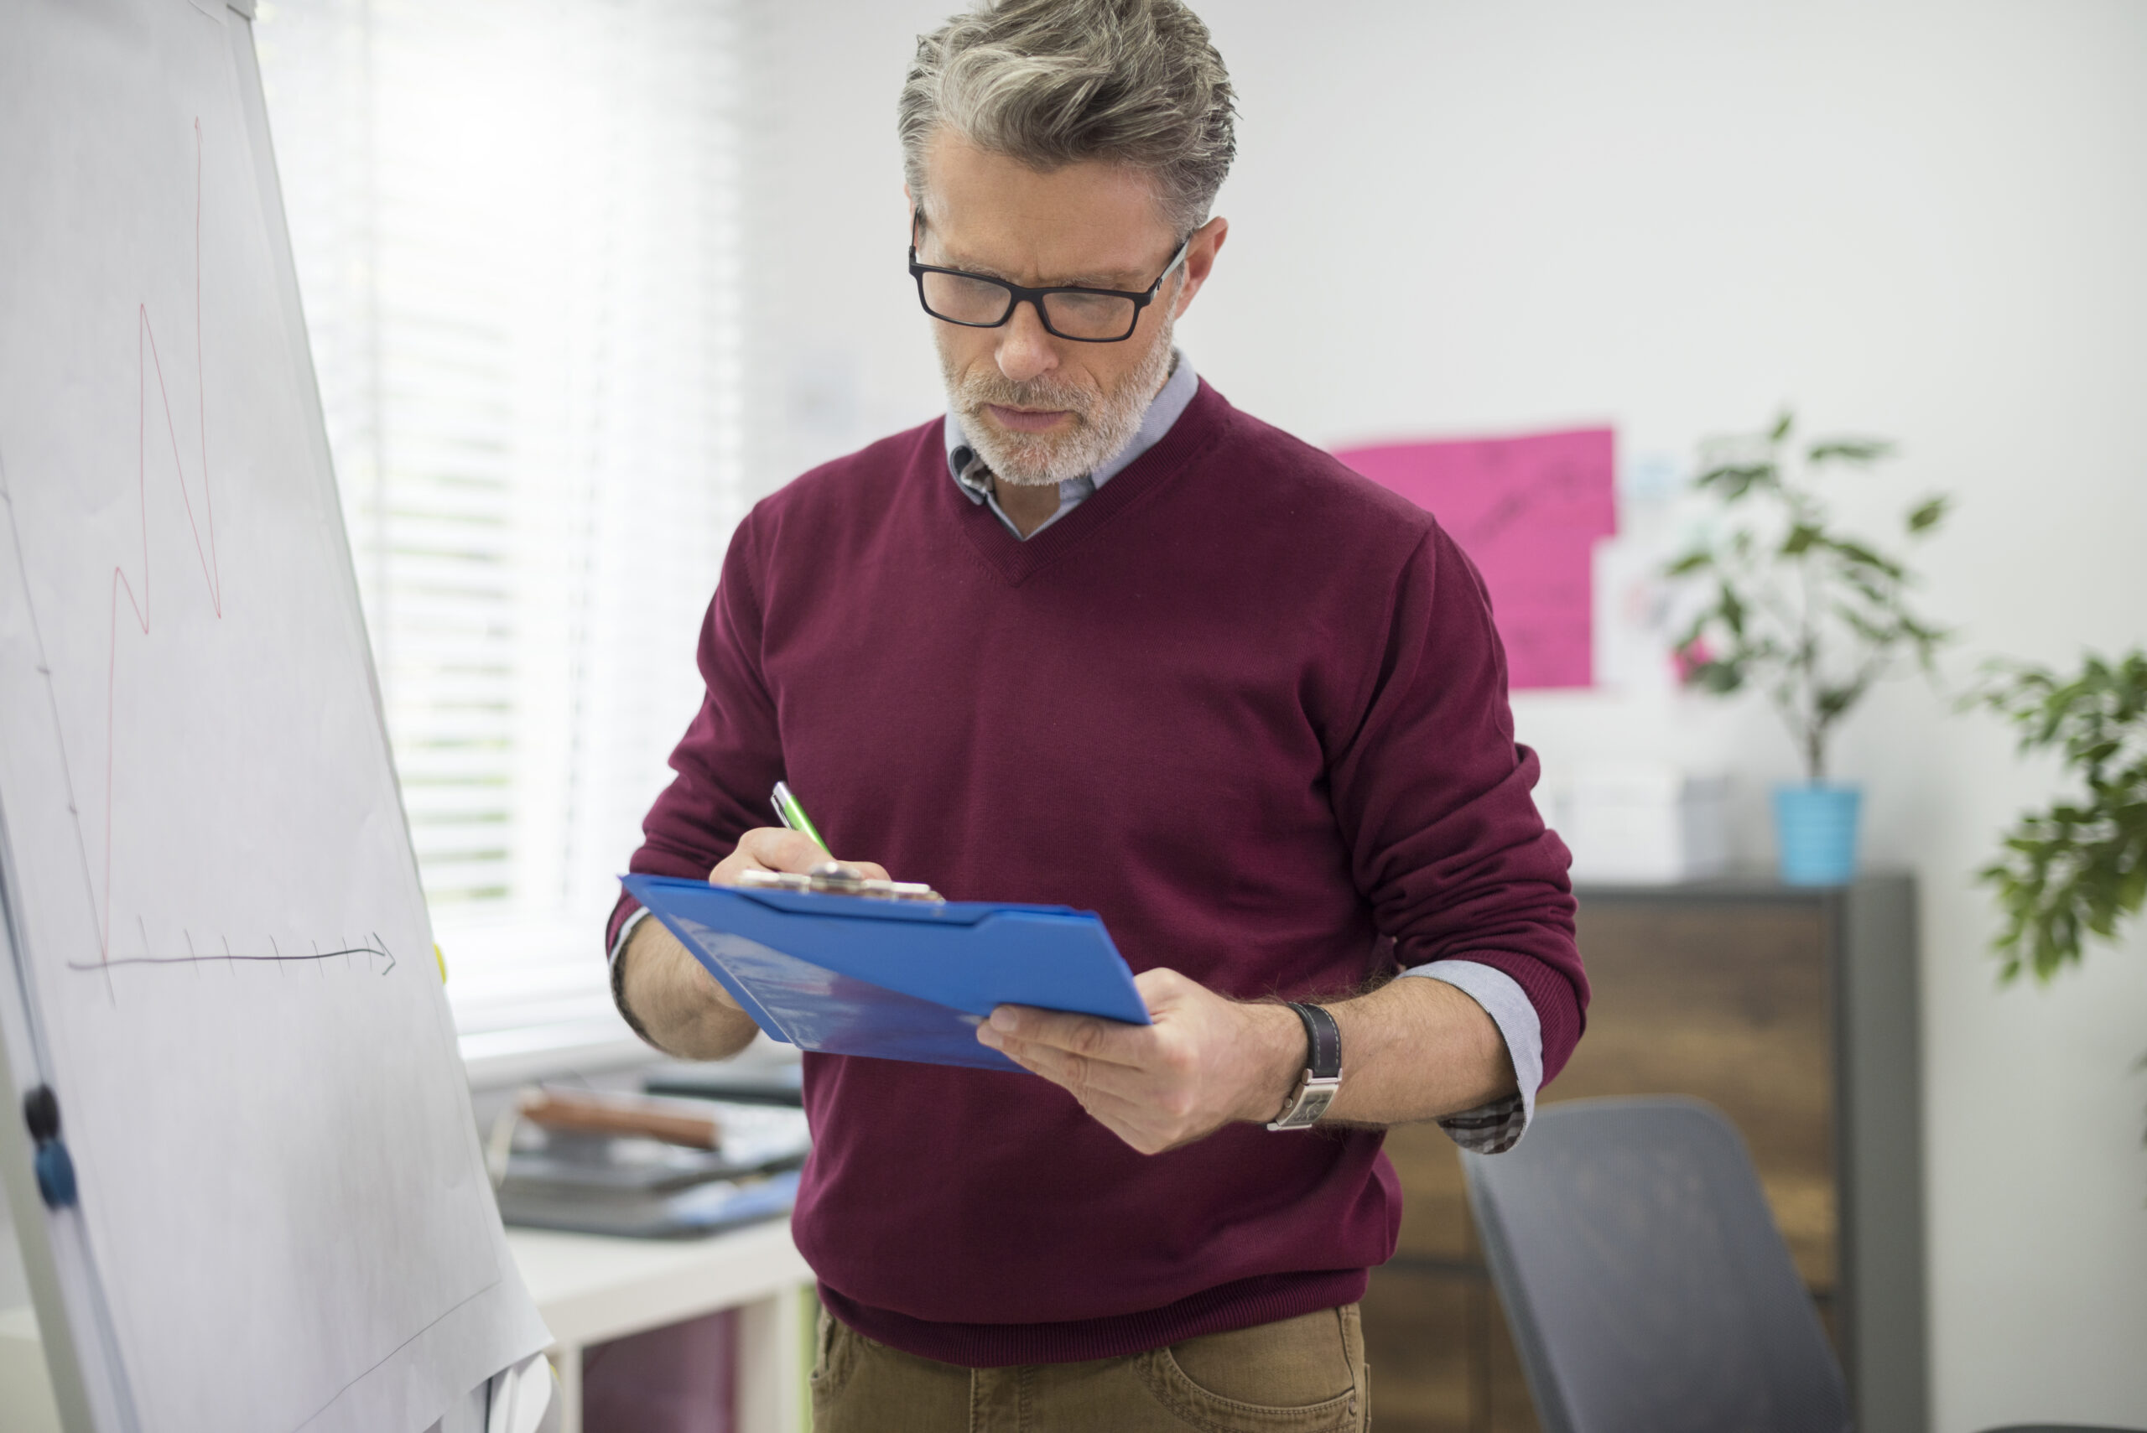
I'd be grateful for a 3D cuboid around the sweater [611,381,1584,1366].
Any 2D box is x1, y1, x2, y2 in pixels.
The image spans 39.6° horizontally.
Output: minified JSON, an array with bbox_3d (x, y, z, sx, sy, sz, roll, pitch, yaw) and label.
[{"bbox_3d":[0.012,0.085,1.765,0.575,0.580,0.340,-1,0,24],"label":"sweater"}]

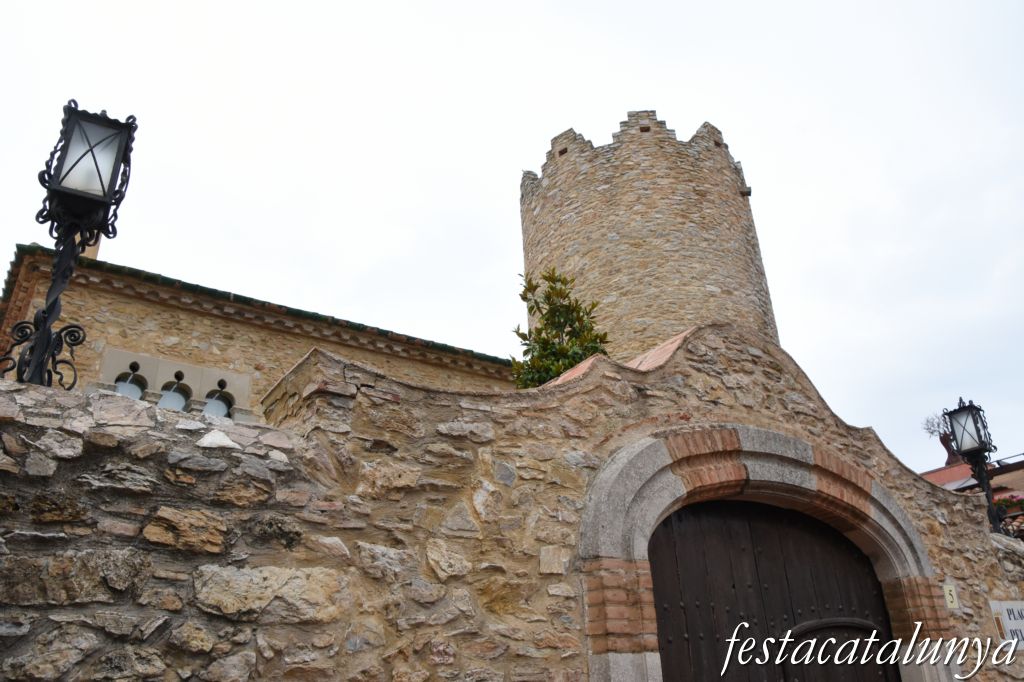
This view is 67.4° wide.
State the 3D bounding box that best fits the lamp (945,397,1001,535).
[{"bbox_3d":[4.016,1.042,6.609,0.290,1.170,0.290,14,-27,-34],"label":"lamp"}]

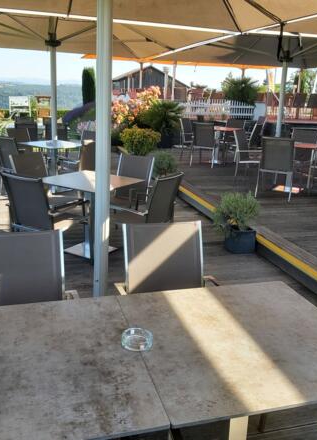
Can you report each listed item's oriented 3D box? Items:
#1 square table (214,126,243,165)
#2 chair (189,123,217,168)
[{"bbox_3d":[1.323,-1.612,9.613,0.790,0.745,0.790,11,18,27],"label":"square table"},{"bbox_3d":[0.950,-1.557,9.046,0.570,0.890,0.620,7,17,13],"label":"chair"}]

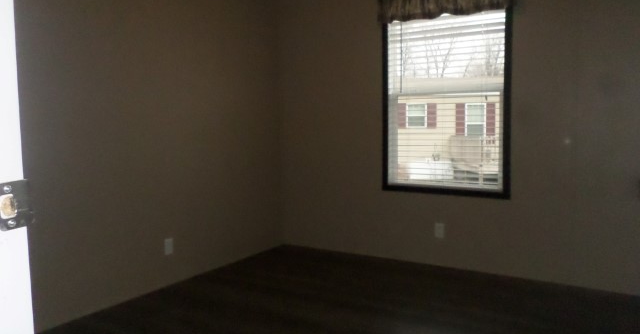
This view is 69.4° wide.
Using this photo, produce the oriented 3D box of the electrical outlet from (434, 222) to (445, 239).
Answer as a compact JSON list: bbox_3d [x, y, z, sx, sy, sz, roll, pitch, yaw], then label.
[{"bbox_3d":[0.927,0.495,3.580,0.072,0.115,0.012,2,6,32],"label":"electrical outlet"}]

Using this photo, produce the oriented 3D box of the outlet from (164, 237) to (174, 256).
[{"bbox_3d":[-1.057,0.562,3.257,0.012,0.115,0.072,2,6,32],"label":"outlet"}]

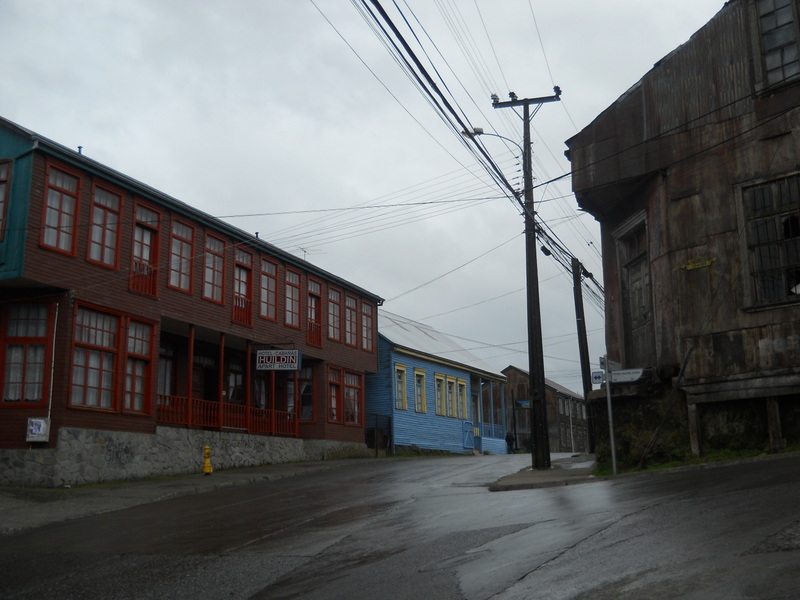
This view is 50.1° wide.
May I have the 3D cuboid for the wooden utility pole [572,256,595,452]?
[{"bbox_3d":[7.057,2.064,32.831,0.340,7.587,0.340,-5,-13,15],"label":"wooden utility pole"}]

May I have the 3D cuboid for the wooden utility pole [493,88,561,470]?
[{"bbox_3d":[3.642,-0.795,23.240,1.950,10.577,0.440,-4,-13,16],"label":"wooden utility pole"}]

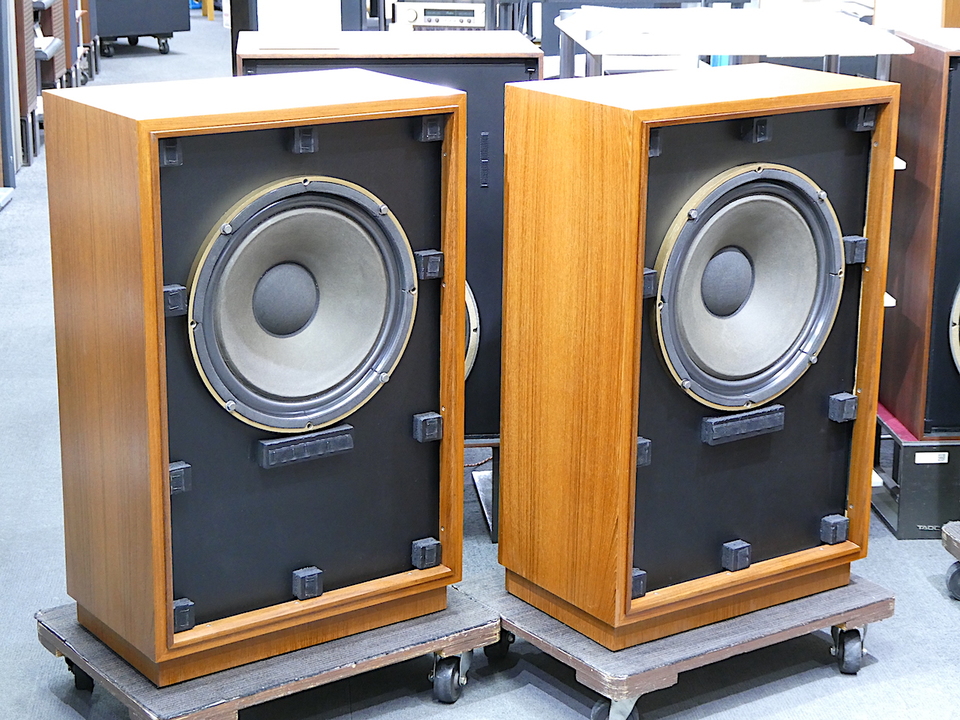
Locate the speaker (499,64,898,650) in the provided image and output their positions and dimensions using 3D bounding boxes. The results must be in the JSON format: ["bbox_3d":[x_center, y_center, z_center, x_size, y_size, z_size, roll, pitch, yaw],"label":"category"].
[{"bbox_3d":[0.349,-0.022,2.934,0.545,0.848,0.312,-10,19,-33],"label":"speaker"}]

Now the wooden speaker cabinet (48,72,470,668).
[{"bbox_3d":[-0.338,0.009,2.808,0.545,0.848,0.312,-11,20,-34],"label":"wooden speaker cabinet"}]

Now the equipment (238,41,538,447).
[{"bbox_3d":[-0.185,-0.243,3.566,0.562,0.767,0.353,-1,16,-6],"label":"equipment"}]

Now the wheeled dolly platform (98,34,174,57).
[{"bbox_3d":[-2.301,-2.050,11.557,0.470,0.140,0.610,-9,19,-29],"label":"wheeled dolly platform"}]

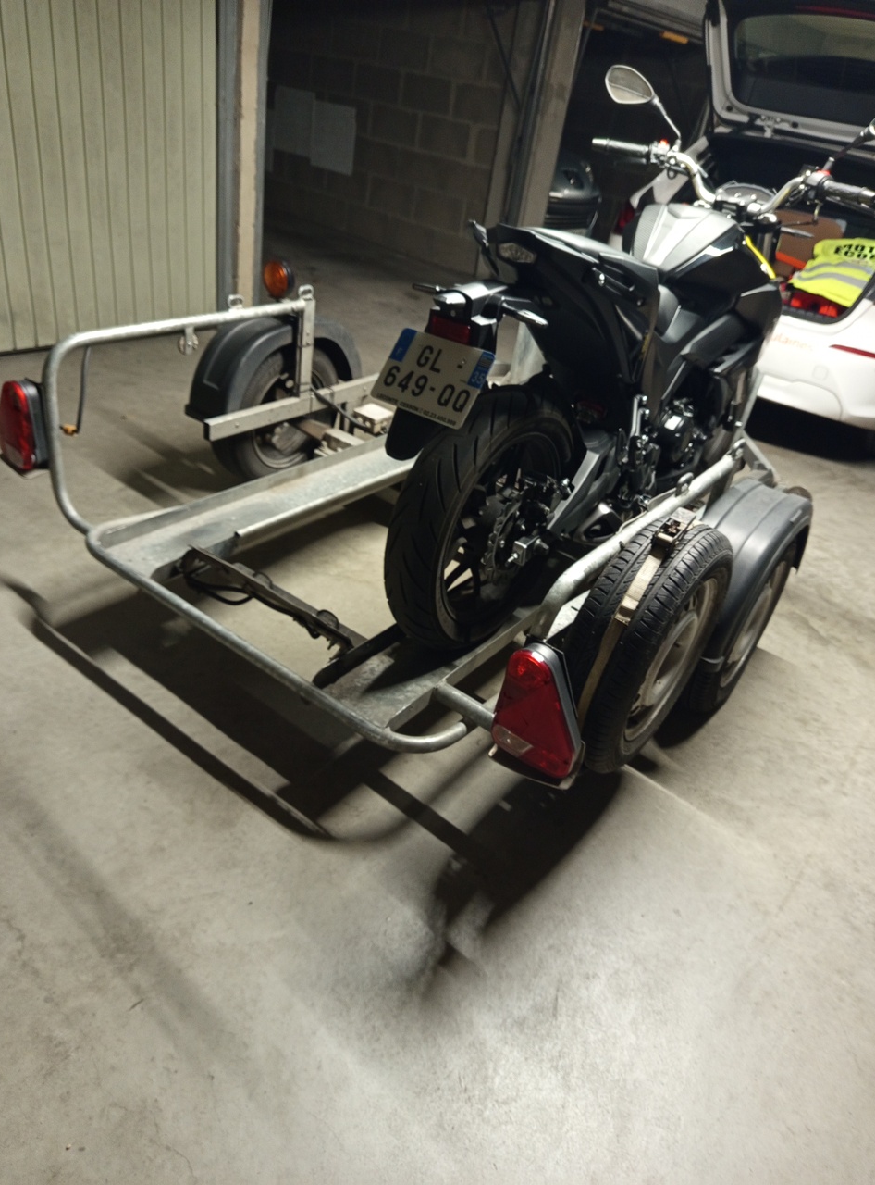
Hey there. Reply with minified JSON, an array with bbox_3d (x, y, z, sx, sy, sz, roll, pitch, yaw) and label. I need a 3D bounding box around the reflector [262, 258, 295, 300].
[{"bbox_3d":[-0.496,-0.984,2.574,0.107,0.115,0.058,27,36,26],"label":"reflector"}]

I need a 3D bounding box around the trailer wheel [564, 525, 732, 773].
[{"bbox_3d":[0.427,0.104,1.700,0.158,0.545,0.545,27,36,26],"label":"trailer wheel"}]

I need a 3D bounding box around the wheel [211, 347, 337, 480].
[{"bbox_3d":[-0.559,-0.632,2.910,0.152,0.540,0.540,27,36,26],"label":"wheel"}]

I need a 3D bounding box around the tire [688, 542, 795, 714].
[{"bbox_3d":[0.777,0.057,2.172,0.152,0.540,0.540,27,36,26],"label":"tire"}]

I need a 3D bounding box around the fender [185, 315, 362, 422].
[{"bbox_3d":[-0.533,-0.787,2.803,0.190,0.300,0.700,27,36,26],"label":"fender"}]

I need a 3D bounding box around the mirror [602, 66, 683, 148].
[{"bbox_3d":[0.584,-1.368,2.300,0.250,0.175,0.090,27,36,26],"label":"mirror"}]

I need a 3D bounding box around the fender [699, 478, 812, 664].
[{"bbox_3d":[0.796,-0.102,2.069,0.190,0.300,0.700,27,36,26],"label":"fender"}]

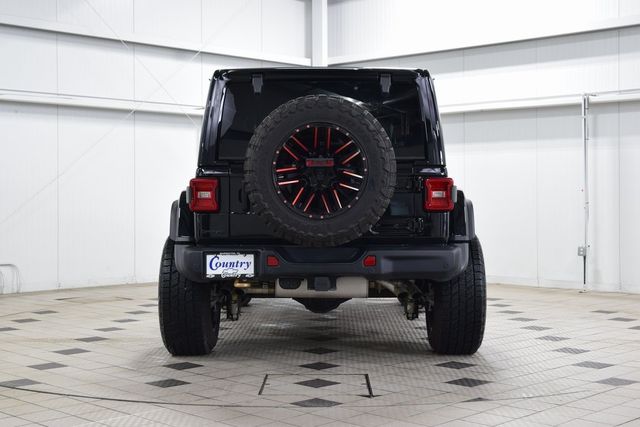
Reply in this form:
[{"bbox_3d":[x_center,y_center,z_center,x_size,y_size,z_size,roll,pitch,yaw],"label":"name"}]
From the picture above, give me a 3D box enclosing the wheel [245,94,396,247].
[{"bbox_3d":[0.004,-0.254,5.720,0.880,0.880,0.310,0,1,1],"label":"wheel"}]

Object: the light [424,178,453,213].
[{"bbox_3d":[0.742,-0.114,5.980,0.183,0.213,0.130,0,1,1],"label":"light"}]

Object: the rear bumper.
[{"bbox_3d":[0.010,0.308,5.980,1.810,0.250,0.330,0,1,1],"label":"rear bumper"}]

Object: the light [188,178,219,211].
[{"bbox_3d":[-0.722,-0.111,5.980,0.183,0.213,0.130,0,1,1],"label":"light"}]

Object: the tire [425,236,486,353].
[{"bbox_3d":[0.910,0.512,6.550,0.320,0.870,0.870,0,1,1],"label":"tire"}]

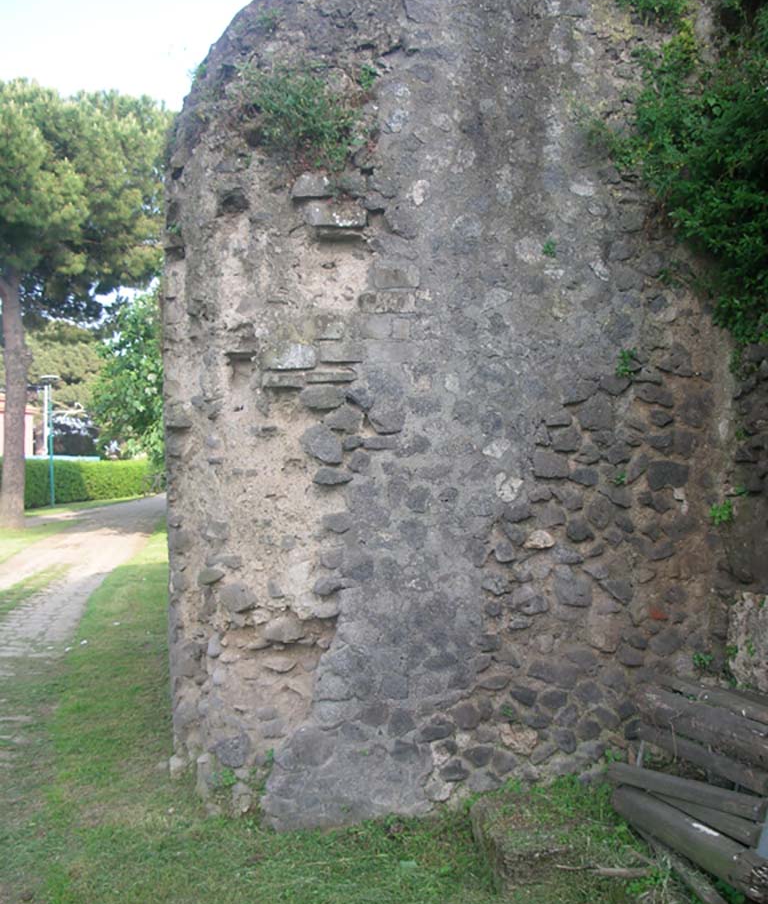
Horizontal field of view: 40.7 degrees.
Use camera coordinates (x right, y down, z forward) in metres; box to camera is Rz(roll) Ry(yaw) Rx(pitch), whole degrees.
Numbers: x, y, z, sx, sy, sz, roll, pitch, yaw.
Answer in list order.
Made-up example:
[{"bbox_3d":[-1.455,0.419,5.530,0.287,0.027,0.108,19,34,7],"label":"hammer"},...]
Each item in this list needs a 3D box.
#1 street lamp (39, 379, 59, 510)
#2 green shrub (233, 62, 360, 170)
[{"bbox_3d":[-11.290,-0.372,35.000,0.650,4.450,0.650,-1,0,-18],"label":"street lamp"},{"bbox_3d":[-0.406,-1.555,4.800,0.590,0.510,0.360,-1,0,9],"label":"green shrub"}]

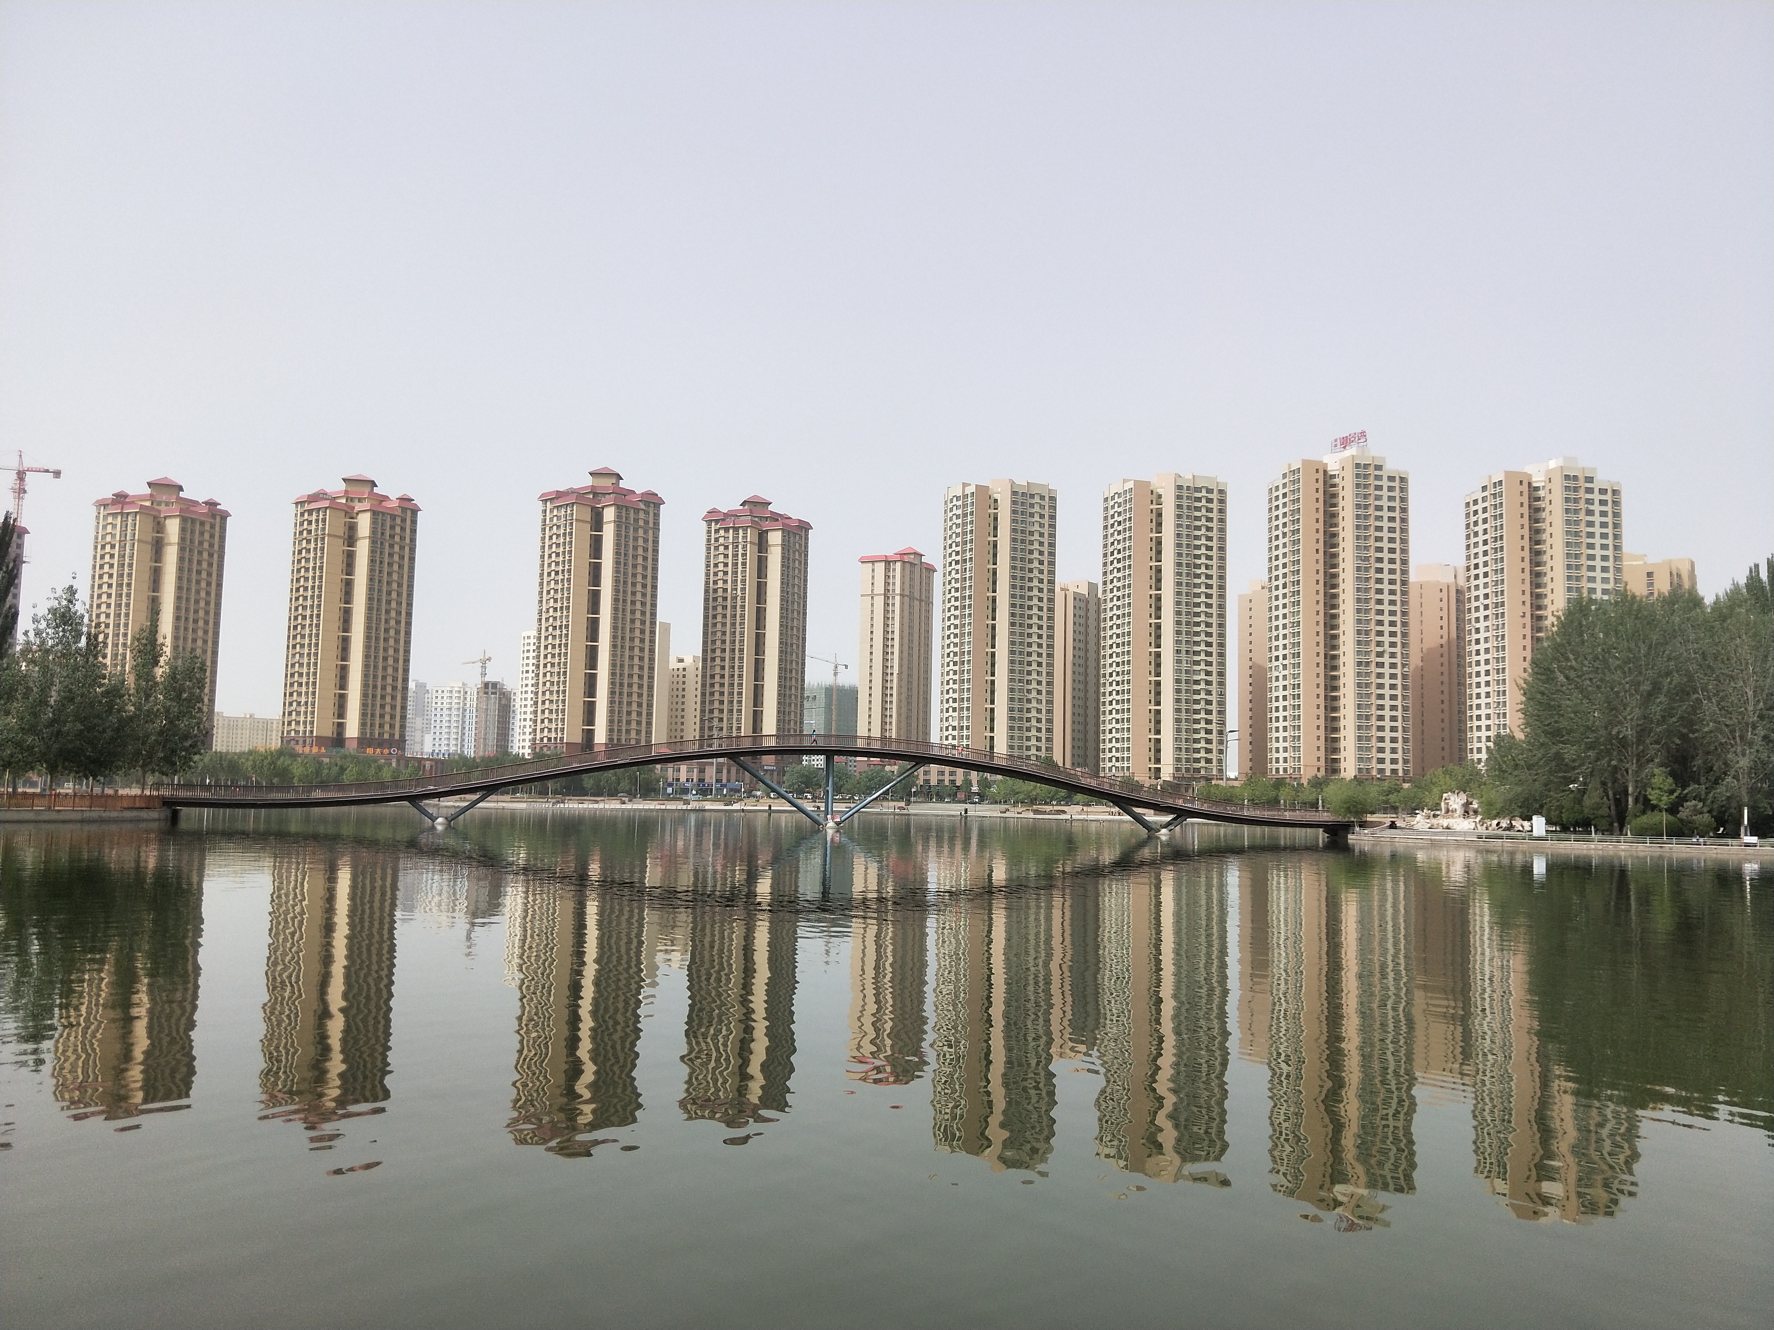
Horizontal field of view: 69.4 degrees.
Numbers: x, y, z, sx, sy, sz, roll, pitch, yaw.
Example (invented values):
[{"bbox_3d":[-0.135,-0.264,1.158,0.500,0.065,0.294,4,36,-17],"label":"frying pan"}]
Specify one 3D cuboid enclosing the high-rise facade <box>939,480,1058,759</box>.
[{"bbox_3d":[35.200,-7.380,403.520,26.980,96.760,24.560,4,-6,-28],"label":"high-rise facade"}]

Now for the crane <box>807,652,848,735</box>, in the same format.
[{"bbox_3d":[-41.860,32.260,825.030,3.000,84.250,62.000,-1,-6,27],"label":"crane"}]

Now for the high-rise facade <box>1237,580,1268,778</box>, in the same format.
[{"bbox_3d":[138.600,8.750,466.880,14.000,77.320,28.000,-2,-6,30],"label":"high-rise facade"}]

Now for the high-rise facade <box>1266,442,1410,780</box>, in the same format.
[{"bbox_3d":[127.370,-12.030,362.390,28.490,102.450,26.190,2,-5,-12],"label":"high-rise facade"}]

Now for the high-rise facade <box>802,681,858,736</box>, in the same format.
[{"bbox_3d":[-36.010,45.500,860.470,30.000,64.250,26.000,5,-6,-35],"label":"high-rise facade"}]

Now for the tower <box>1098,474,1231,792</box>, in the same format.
[{"bbox_3d":[84.770,-7.480,392.030,28.180,96.990,25.940,3,-6,-16],"label":"tower"}]

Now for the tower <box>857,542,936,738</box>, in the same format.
[{"bbox_3d":[3.890,1.260,542.550,21.730,103.860,29.030,-1,-6,27],"label":"tower"}]

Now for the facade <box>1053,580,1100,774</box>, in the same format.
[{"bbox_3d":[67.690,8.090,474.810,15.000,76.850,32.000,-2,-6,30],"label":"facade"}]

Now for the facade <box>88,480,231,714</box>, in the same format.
[{"bbox_3d":[-216.060,-11.430,377.940,24.900,89.130,25.660,-1,-6,22],"label":"facade"}]

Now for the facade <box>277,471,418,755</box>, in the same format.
[{"bbox_3d":[-170.870,-12.840,407.300,27.000,96.240,27.000,-2,-6,33],"label":"facade"}]

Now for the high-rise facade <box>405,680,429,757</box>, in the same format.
[{"bbox_3d":[-325.260,42.310,887.030,18.000,62.280,16.000,5,-6,-35],"label":"high-rise facade"}]

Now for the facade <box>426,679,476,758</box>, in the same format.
[{"bbox_3d":[-215.540,32.970,632.360,19.230,47.740,14.310,-1,-6,24],"label":"facade"}]

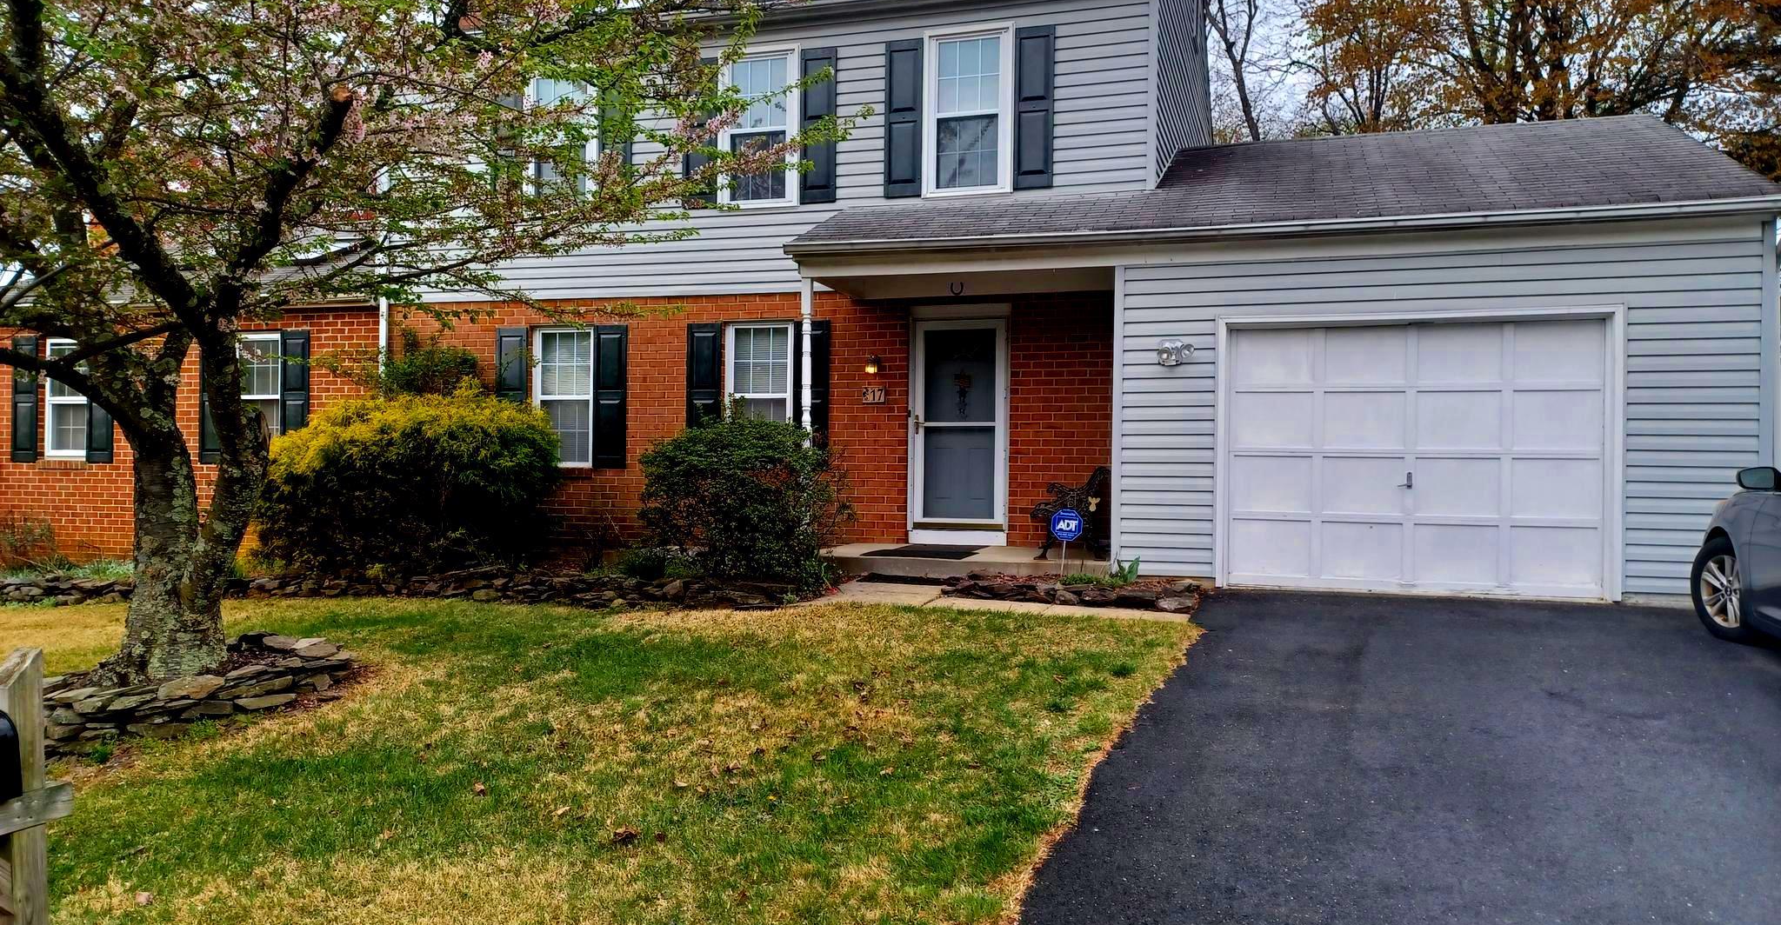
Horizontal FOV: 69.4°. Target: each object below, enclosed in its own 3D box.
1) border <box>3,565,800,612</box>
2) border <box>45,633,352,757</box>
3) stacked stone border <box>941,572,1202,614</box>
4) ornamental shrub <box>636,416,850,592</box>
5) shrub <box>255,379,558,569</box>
[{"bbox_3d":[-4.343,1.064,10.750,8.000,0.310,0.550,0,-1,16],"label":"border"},{"bbox_3d":[-3.832,1.247,7.050,1.700,0.320,1.800,0,-1,18],"label":"border"},{"bbox_3d":[1.383,1.006,9.950,2.050,0.190,0.600,0,-1,19],"label":"stacked stone border"},{"bbox_3d":[-1.244,0.368,10.800,1.650,1.420,1.500,1,-1,0],"label":"ornamental shrub"},{"bbox_3d":[-4.685,0.183,12.500,2.750,1.800,2.100,0,-1,18],"label":"shrub"}]

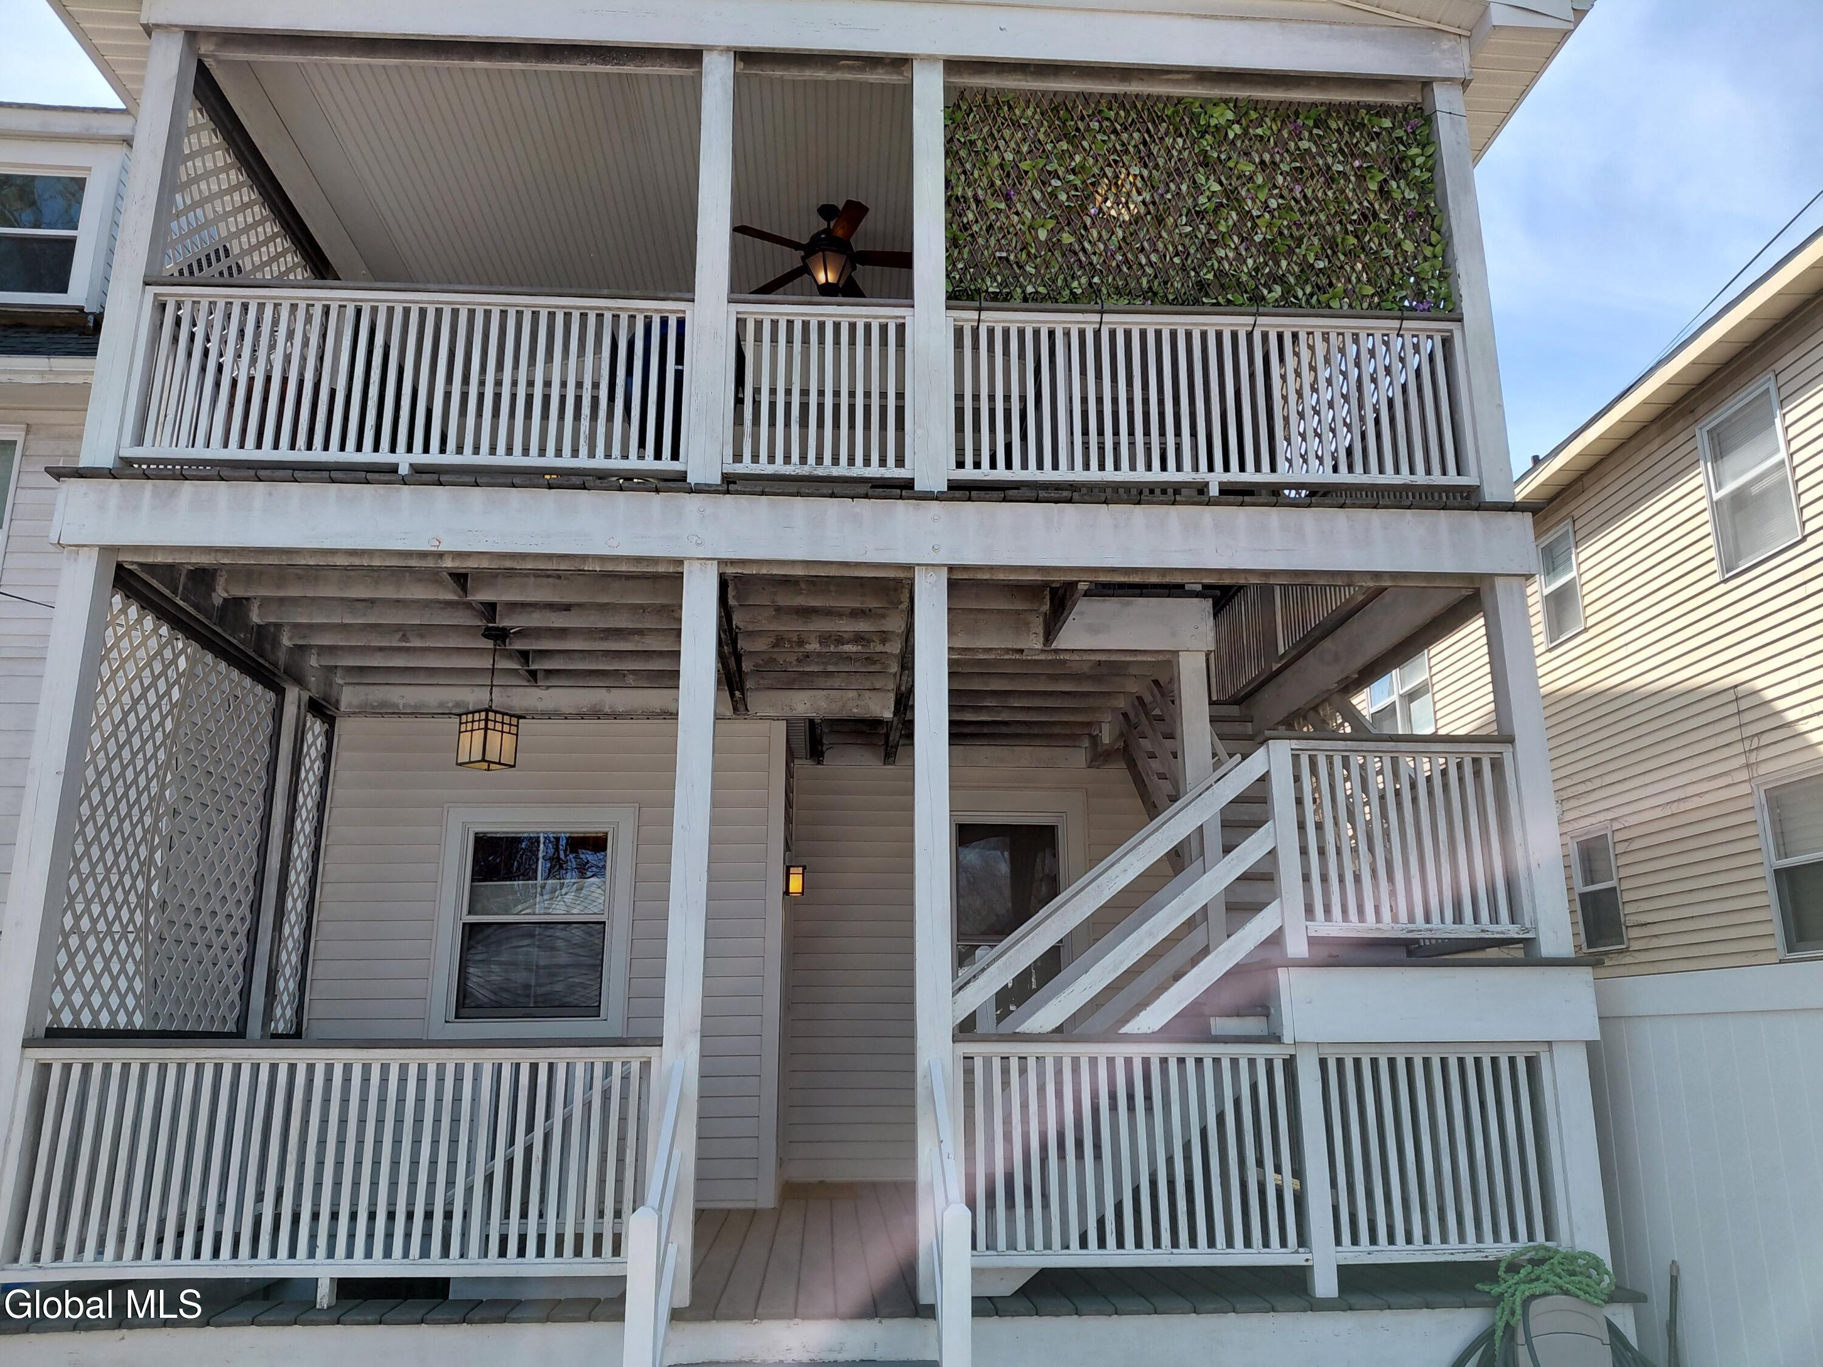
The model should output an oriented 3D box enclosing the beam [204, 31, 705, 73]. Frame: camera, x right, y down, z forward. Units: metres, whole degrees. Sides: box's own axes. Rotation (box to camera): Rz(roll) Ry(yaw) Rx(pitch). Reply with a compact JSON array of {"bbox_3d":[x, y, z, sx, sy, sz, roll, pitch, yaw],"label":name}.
[{"bbox_3d":[-2.165,-3.030,6.256,2.376,0.170,0.160,1,-15,-4],"label":"beam"}]

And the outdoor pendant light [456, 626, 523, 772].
[{"bbox_3d":[-2.103,0.076,6.594,0.230,0.692,0.230,-8,-17,29],"label":"outdoor pendant light"}]

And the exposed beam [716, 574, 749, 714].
[{"bbox_3d":[-0.966,-0.264,6.999,0.080,0.240,2.630,1,-15,-4],"label":"exposed beam"}]

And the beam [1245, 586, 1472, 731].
[{"bbox_3d":[2.524,-0.145,7.630,0.140,0.300,3.460,1,-15,-4],"label":"beam"}]

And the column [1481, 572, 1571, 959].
[{"bbox_3d":[2.634,0.342,5.647,0.140,1.635,0.140,1,-15,-4],"label":"column"}]

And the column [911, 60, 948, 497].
[{"bbox_3d":[0.077,-1.857,5.963,0.137,2.172,0.134,1,-15,-4],"label":"column"}]

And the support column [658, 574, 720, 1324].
[{"bbox_3d":[-0.872,0.877,5.194,0.137,2.891,0.134,1,-15,-4],"label":"support column"}]

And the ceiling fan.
[{"bbox_3d":[-0.469,-2.448,7.486,1.210,0.590,1.210,1,-15,-4],"label":"ceiling fan"}]

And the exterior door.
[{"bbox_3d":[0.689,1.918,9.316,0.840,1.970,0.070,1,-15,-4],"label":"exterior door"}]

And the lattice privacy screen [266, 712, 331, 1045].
[{"bbox_3d":[-3.486,1.051,7.513,0.039,1.872,0.526,1,-15,-4],"label":"lattice privacy screen"}]

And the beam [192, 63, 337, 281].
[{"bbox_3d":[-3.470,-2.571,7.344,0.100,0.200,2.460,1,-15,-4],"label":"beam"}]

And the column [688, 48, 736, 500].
[{"bbox_3d":[-0.883,-1.869,5.904,0.137,2.172,0.134,1,-15,-4],"label":"column"}]

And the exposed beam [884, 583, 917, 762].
[{"bbox_3d":[-0.028,-0.052,7.579,0.078,0.234,3.824,1,-15,-4],"label":"exposed beam"}]

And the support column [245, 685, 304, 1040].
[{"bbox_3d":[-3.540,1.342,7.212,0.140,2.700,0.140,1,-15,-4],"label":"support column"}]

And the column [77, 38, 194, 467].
[{"bbox_3d":[-3.357,-1.900,5.751,0.137,2.172,0.134,1,-15,-4],"label":"column"}]

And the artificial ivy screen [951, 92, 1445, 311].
[{"bbox_3d":[1.330,-2.258,6.176,2.374,1.180,0.088,1,-15,-4],"label":"artificial ivy screen"}]

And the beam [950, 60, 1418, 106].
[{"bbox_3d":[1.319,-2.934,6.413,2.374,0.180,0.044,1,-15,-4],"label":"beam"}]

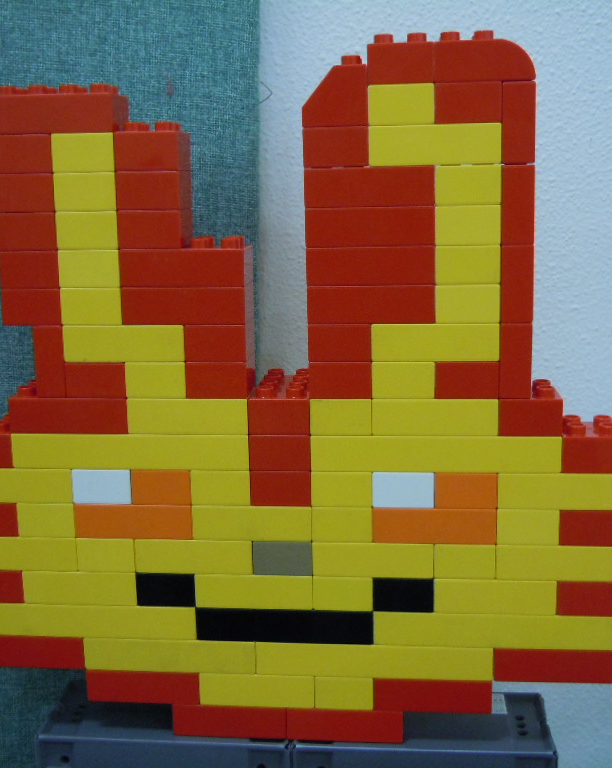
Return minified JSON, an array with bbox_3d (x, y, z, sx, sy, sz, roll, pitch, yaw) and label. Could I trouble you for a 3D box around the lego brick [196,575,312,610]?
[{"bbox_3d":[-0.026,0.107,0.554,0.064,0.021,0.032,0,11,6],"label":"lego brick"}]

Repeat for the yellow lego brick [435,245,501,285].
[{"bbox_3d":[0.081,-0.062,0.510,0.032,0.021,0.032,0,10,6],"label":"yellow lego brick"}]

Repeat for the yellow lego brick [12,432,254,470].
[{"bbox_3d":[-0.091,0.033,0.549,0.128,0.021,0.032,0,11,5],"label":"yellow lego brick"}]

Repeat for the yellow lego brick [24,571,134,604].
[{"bbox_3d":[-0.122,0.108,0.565,0.064,0.020,0.032,0,11,5],"label":"yellow lego brick"}]

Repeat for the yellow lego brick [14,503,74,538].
[{"bbox_3d":[-0.139,0.071,0.561,0.032,0.021,0.032,0,11,5],"label":"yellow lego brick"}]

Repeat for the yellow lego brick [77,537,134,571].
[{"bbox_3d":[-0.106,0.089,0.562,0.032,0.021,0.032,0,11,5],"label":"yellow lego brick"}]

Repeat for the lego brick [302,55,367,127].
[{"bbox_3d":[0.016,-0.144,0.502,0.032,0.033,0.032,0,11,7],"label":"lego brick"}]

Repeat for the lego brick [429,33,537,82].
[{"bbox_3d":[0.087,-0.158,0.492,0.048,0.024,0.032,0,10,6],"label":"lego brick"}]

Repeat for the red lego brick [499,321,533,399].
[{"bbox_3d":[0.106,-0.015,0.516,0.016,0.040,0.032,0,10,6],"label":"red lego brick"}]

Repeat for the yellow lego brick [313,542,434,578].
[{"bbox_3d":[0.037,0.089,0.548,0.064,0.021,0.032,0,11,5],"label":"yellow lego brick"}]

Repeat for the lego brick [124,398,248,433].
[{"bbox_3d":[-0.060,0.014,0.542,0.064,0.021,0.032,0,11,5],"label":"lego brick"}]

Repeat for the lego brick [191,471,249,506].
[{"bbox_3d":[-0.043,0.051,0.548,0.032,0.021,0.032,0,11,5],"label":"lego brick"}]

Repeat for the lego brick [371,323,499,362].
[{"bbox_3d":[0.067,-0.024,0.522,0.064,0.021,0.032,0,11,6],"label":"lego brick"}]

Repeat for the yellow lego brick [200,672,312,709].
[{"bbox_3d":[-0.025,0.165,0.569,0.064,0.021,0.032,0,11,6],"label":"yellow lego brick"}]

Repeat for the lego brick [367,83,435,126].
[{"bbox_3d":[0.047,-0.139,0.500,0.032,0.021,0.032,0,11,6],"label":"lego brick"}]

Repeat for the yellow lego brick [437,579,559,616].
[{"bbox_3d":[0.101,0.108,0.545,0.064,0.021,0.032,0,11,5],"label":"yellow lego brick"}]

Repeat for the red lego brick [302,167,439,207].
[{"bbox_3d":[0.032,-0.101,0.509,0.064,0.021,0.032,0,11,6],"label":"red lego brick"}]

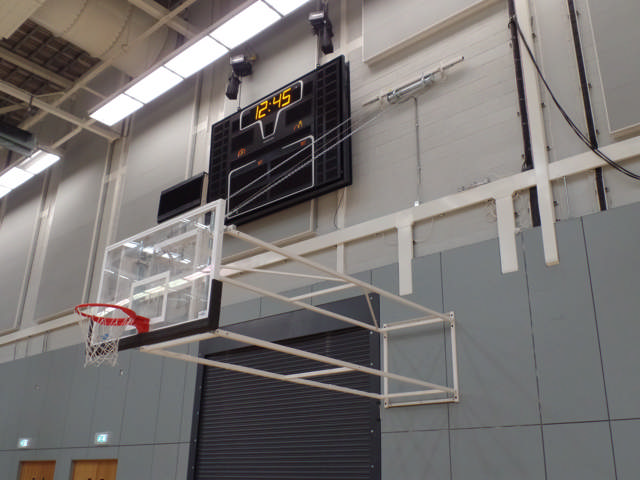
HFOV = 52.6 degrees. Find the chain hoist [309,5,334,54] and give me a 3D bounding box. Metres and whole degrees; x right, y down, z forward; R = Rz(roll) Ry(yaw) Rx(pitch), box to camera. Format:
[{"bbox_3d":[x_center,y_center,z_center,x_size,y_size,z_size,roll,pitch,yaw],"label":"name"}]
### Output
[{"bbox_3d":[0.017,-3.552,10.891,0.320,0.750,0.320,-17,-28,39],"label":"chain hoist"}]

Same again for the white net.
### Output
[{"bbox_3d":[-1.822,0.807,5.436,0.460,0.440,0.460,-17,-28,39],"label":"white net"}]

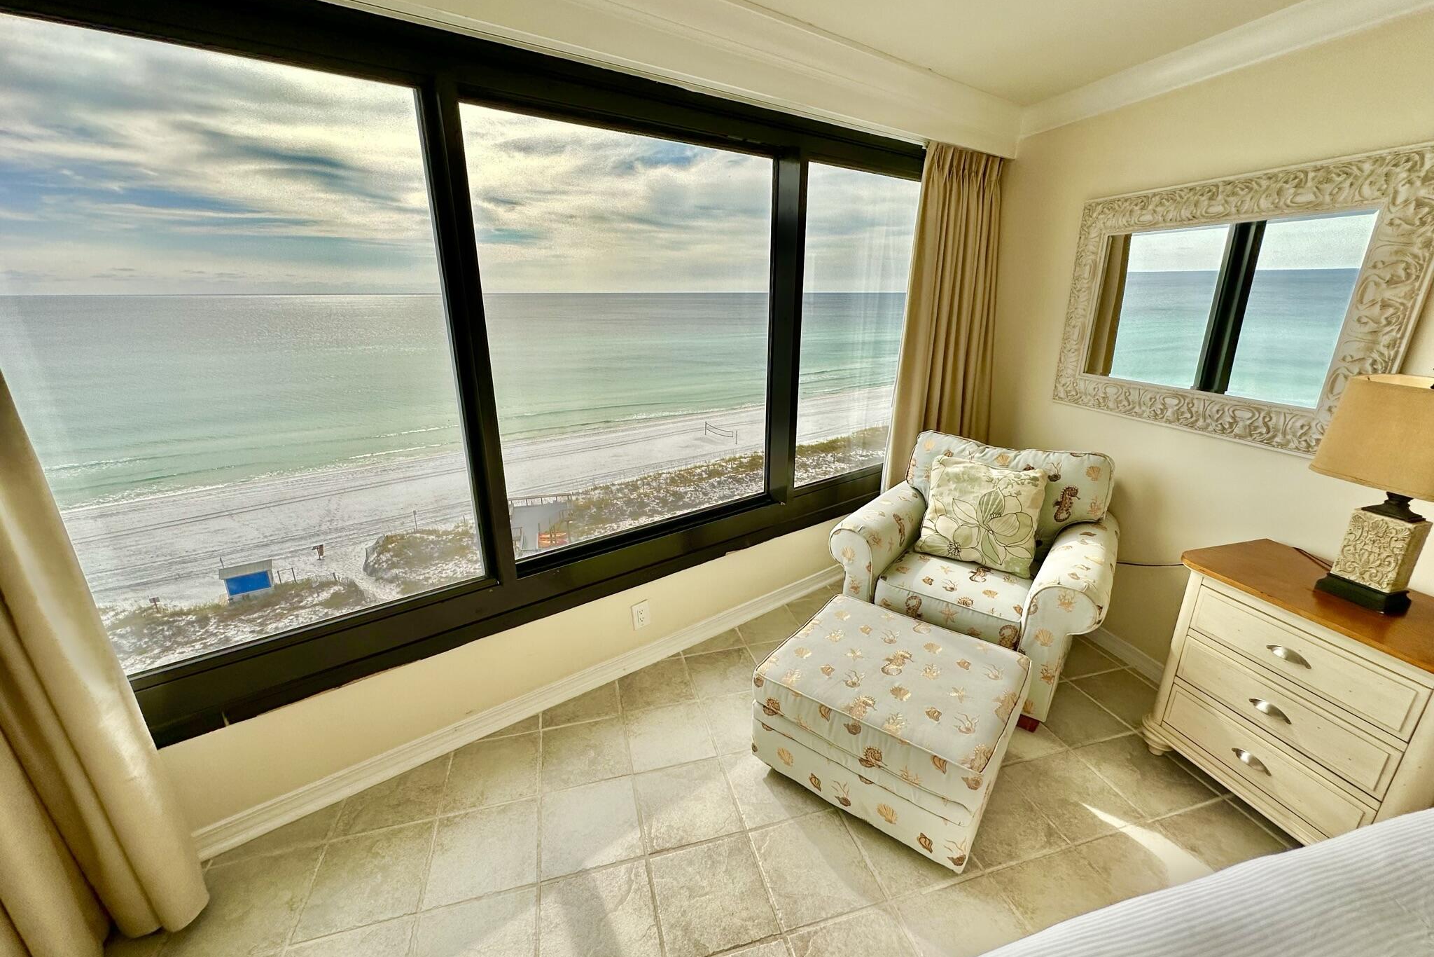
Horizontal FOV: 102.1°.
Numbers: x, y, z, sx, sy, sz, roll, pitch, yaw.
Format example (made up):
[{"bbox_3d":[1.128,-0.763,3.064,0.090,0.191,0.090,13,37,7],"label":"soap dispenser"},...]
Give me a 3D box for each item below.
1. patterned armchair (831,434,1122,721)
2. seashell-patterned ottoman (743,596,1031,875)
[{"bbox_3d":[1.169,0.339,2.609,1.030,0.921,0.862,14,23,37],"label":"patterned armchair"},{"bbox_3d":[0.593,0.809,1.997,0.715,0.402,0.635,13,22,35],"label":"seashell-patterned ottoman"}]

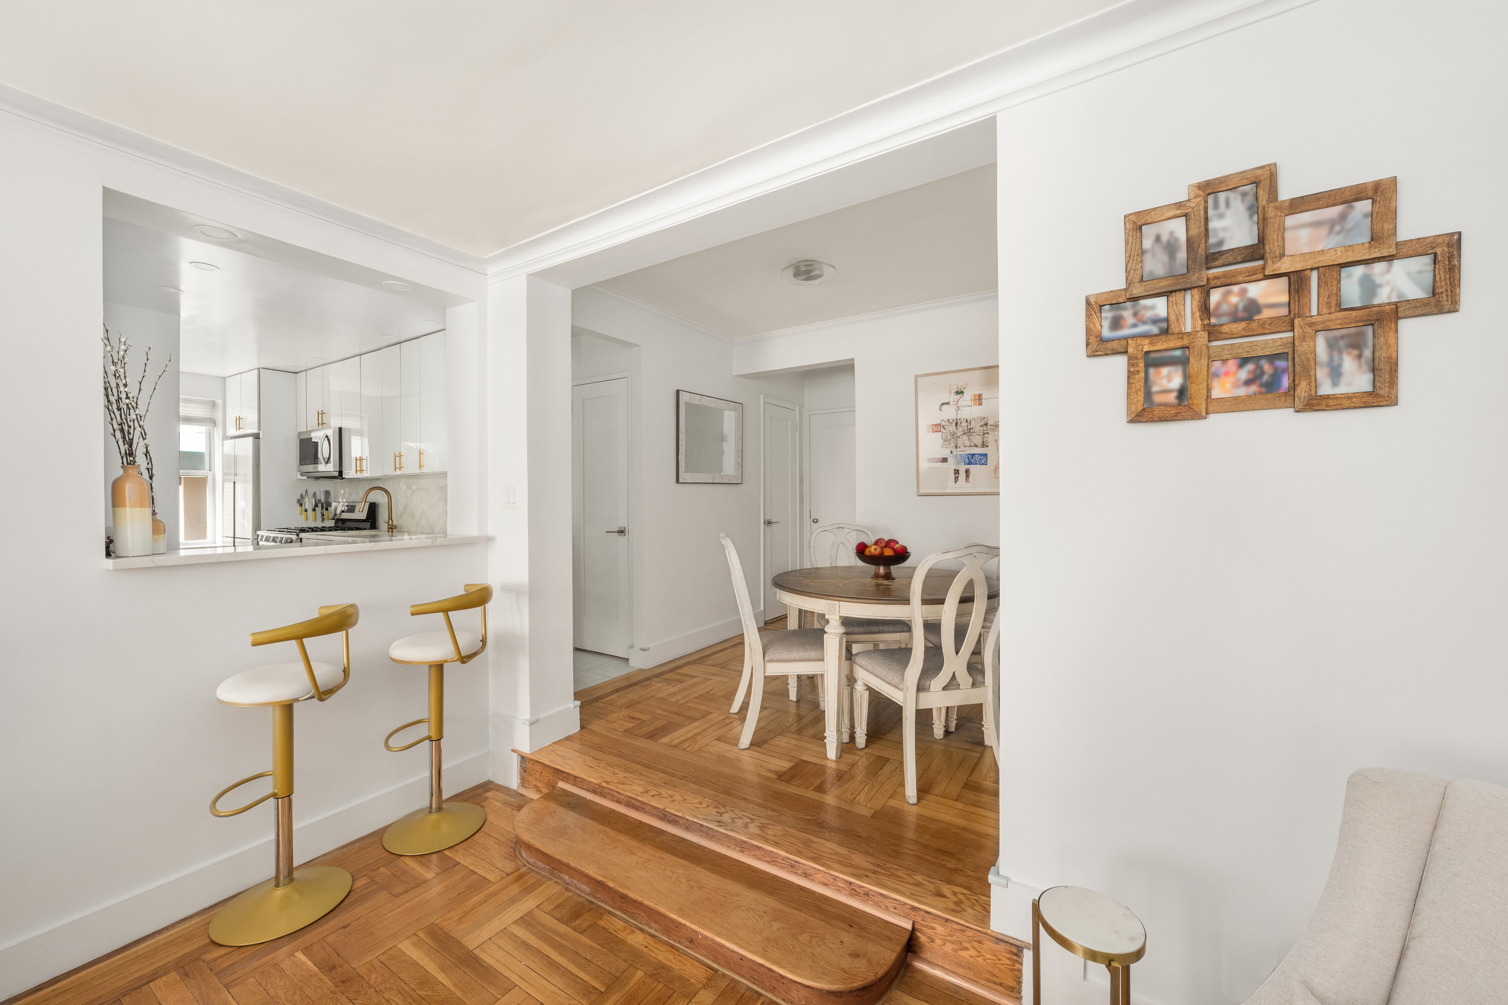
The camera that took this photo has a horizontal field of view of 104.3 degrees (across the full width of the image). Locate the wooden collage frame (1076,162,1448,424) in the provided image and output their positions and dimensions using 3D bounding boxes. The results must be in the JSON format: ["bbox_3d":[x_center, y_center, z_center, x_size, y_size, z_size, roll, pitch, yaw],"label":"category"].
[{"bbox_3d":[1.115,-0.469,1.323,0.634,0.550,0.030,0,0,33],"label":"wooden collage frame"}]

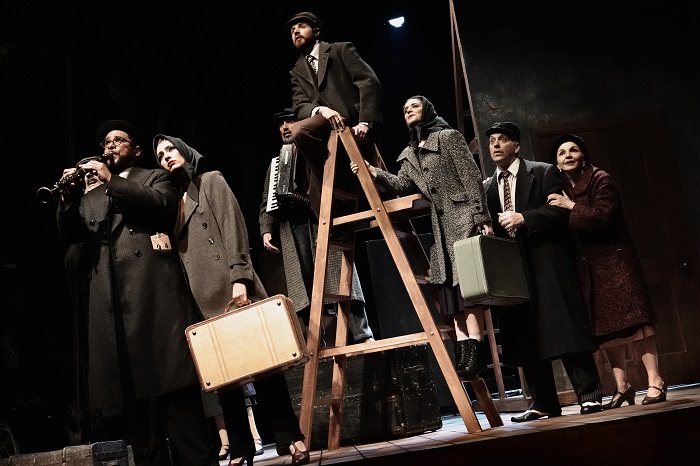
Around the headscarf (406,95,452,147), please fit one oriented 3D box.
[{"bbox_3d":[0.463,-0.660,5.700,0.260,0.290,0.210,2,-14,-44],"label":"headscarf"}]

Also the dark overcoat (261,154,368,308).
[{"bbox_3d":[-0.265,-0.020,6.614,0.640,1.125,0.446,-11,-11,11],"label":"dark overcoat"}]

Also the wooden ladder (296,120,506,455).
[{"bbox_3d":[0.143,0.292,5.635,1.106,1.824,0.446,-14,-11,23],"label":"wooden ladder"}]

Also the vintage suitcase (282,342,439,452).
[{"bbox_3d":[0.022,1.141,6.618,1.077,0.567,0.553,-9,-10,-3],"label":"vintage suitcase"}]

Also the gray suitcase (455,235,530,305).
[{"bbox_3d":[0.798,0.211,5.420,0.175,0.335,0.420,-19,-18,40],"label":"gray suitcase"}]

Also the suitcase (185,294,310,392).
[{"bbox_3d":[-0.499,0.546,4.770,0.518,0.335,0.172,-20,-16,5],"label":"suitcase"}]

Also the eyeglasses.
[{"bbox_3d":[-1.117,-0.420,4.693,0.142,0.048,0.142,-14,-11,24],"label":"eyeglasses"}]

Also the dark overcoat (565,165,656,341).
[{"bbox_3d":[1.474,0.102,5.567,0.388,1.038,0.466,0,-14,-40],"label":"dark overcoat"}]

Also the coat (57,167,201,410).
[{"bbox_3d":[-1.085,0.273,4.780,0.620,1.160,0.450,-14,-12,29],"label":"coat"}]

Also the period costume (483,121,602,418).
[{"bbox_3d":[1.133,0.210,5.750,0.600,1.760,0.500,-16,-13,37],"label":"period costume"}]

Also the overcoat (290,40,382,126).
[{"bbox_3d":[-0.080,-0.869,5.910,0.485,0.611,0.388,-16,-13,34],"label":"overcoat"}]

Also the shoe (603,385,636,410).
[{"bbox_3d":[1.513,0.924,5.491,0.215,0.125,0.080,-4,-12,-27],"label":"shoe"}]

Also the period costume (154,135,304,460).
[{"bbox_3d":[-0.604,0.309,4.864,0.524,1.736,0.446,-17,-10,12],"label":"period costume"}]

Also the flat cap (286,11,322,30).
[{"bbox_3d":[-0.276,-1.281,5.900,0.200,0.120,0.260,-17,-8,41],"label":"flat cap"}]

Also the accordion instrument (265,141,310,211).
[{"bbox_3d":[-0.384,-0.363,6.600,0.400,0.460,0.210,4,-10,10],"label":"accordion instrument"}]

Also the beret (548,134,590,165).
[{"bbox_3d":[1.333,-0.510,5.900,0.250,0.150,0.250,-10,-34,12],"label":"beret"}]

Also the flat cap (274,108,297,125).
[{"bbox_3d":[-0.417,-0.817,6.682,0.205,0.115,0.270,-12,-11,17],"label":"flat cap"}]

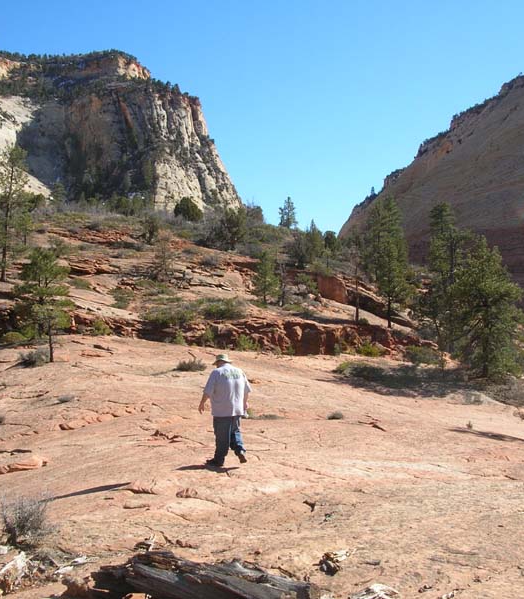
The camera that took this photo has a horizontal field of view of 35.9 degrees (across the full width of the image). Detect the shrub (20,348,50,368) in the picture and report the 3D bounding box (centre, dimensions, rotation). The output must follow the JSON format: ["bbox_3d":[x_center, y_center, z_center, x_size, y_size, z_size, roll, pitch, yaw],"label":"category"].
[{"bbox_3d":[-7.425,1.934,26.500,0.964,0.649,0.867,1,-3,-16],"label":"shrub"}]

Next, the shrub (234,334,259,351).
[{"bbox_3d":[-0.633,1.755,33.000,0.950,0.640,0.931,0,-3,0],"label":"shrub"}]

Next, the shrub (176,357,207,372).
[{"bbox_3d":[-2.267,2.091,26.000,0.936,0.504,0.917,0,-3,0],"label":"shrub"}]

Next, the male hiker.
[{"bbox_3d":[-0.561,1.661,12.100,0.740,1.710,0.600,1,-3,-22],"label":"male hiker"}]

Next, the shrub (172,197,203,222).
[{"bbox_3d":[-7.188,-8.684,78.000,2.895,2.509,2.663,0,-2,0],"label":"shrub"}]

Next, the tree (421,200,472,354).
[{"bbox_3d":[9.357,-1.167,41.000,2.585,7.431,2.585,-1,-3,13],"label":"tree"}]

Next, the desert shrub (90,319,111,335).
[{"bbox_3d":[-6.992,1.169,35.000,0.866,0.693,0.779,0,-2,0],"label":"desert shrub"}]

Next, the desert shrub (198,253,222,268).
[{"bbox_3d":[-3.631,-2.750,57.000,1.641,1.106,1.608,0,-3,0],"label":"desert shrub"}]

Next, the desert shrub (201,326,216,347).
[{"bbox_3d":[-2.250,1.556,34.000,0.653,0.824,0.639,0,-3,0],"label":"desert shrub"}]

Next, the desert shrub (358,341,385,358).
[{"bbox_3d":[4.832,2.227,36.000,1.247,0.802,1.060,0,-2,0],"label":"desert shrub"}]

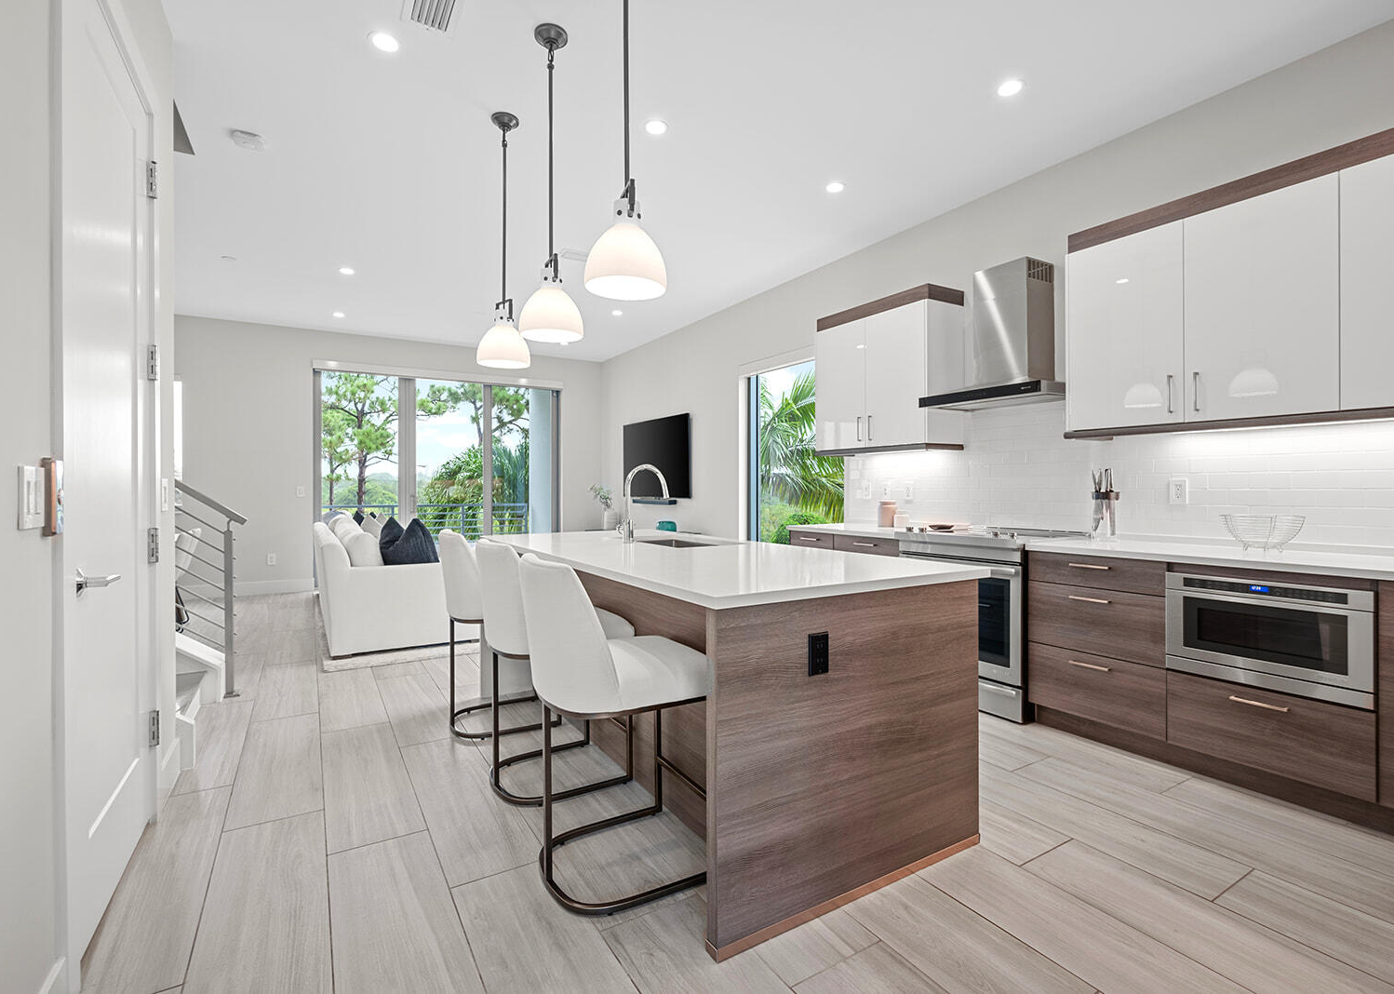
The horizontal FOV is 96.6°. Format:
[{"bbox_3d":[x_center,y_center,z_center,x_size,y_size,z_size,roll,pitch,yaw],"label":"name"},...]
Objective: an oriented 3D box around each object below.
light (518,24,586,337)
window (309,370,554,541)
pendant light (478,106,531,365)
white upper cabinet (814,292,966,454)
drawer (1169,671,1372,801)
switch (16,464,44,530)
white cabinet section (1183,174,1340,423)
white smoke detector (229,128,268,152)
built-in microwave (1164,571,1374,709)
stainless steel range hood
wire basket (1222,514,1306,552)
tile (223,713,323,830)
[{"bbox_3d":[-0.602,-1.288,2.568,0.258,1.227,0.258,0,1,-32],"label":"light"},{"bbox_3d":[-3.304,-0.212,8.300,3.100,2.675,0.120,0,0,-32],"label":"window"},{"bbox_3d":[-0.977,-1.299,3.154,0.258,1.220,0.258,0,1,-32],"label":"pendant light"},{"bbox_3d":[1.374,-0.835,4.535,0.372,1.058,1.020,0,0,-32],"label":"white upper cabinet"},{"bbox_3d":[2.337,0.878,2.470,0.500,0.302,0.602,0,1,-31],"label":"drawer"},{"bbox_3d":[-1.295,0.003,1.212,0.009,0.119,0.118,0,0,-32],"label":"switch"},{"bbox_3d":[2.361,-0.801,2.619,0.023,0.927,0.505,0,0,-32],"label":"white cabinet section"},{"bbox_3d":[-2.416,-1.924,3.348,0.152,0.046,0.152,0,1,-32],"label":"white smoke detector"},{"bbox_3d":[2.380,0.527,2.513,0.560,0.408,0.601,0,0,-32],"label":"built-in microwave"},{"bbox_3d":[1.802,-0.951,3.660,0.500,0.818,0.757,0,1,-32],"label":"stainless steel range hood"},{"bbox_3d":[2.468,0.163,2.712,0.270,0.158,0.270,0,0,-32],"label":"wire basket"},{"bbox_3d":[-1.825,1.161,2.728,0.302,0.010,1.179,0,1,-32],"label":"tile"}]

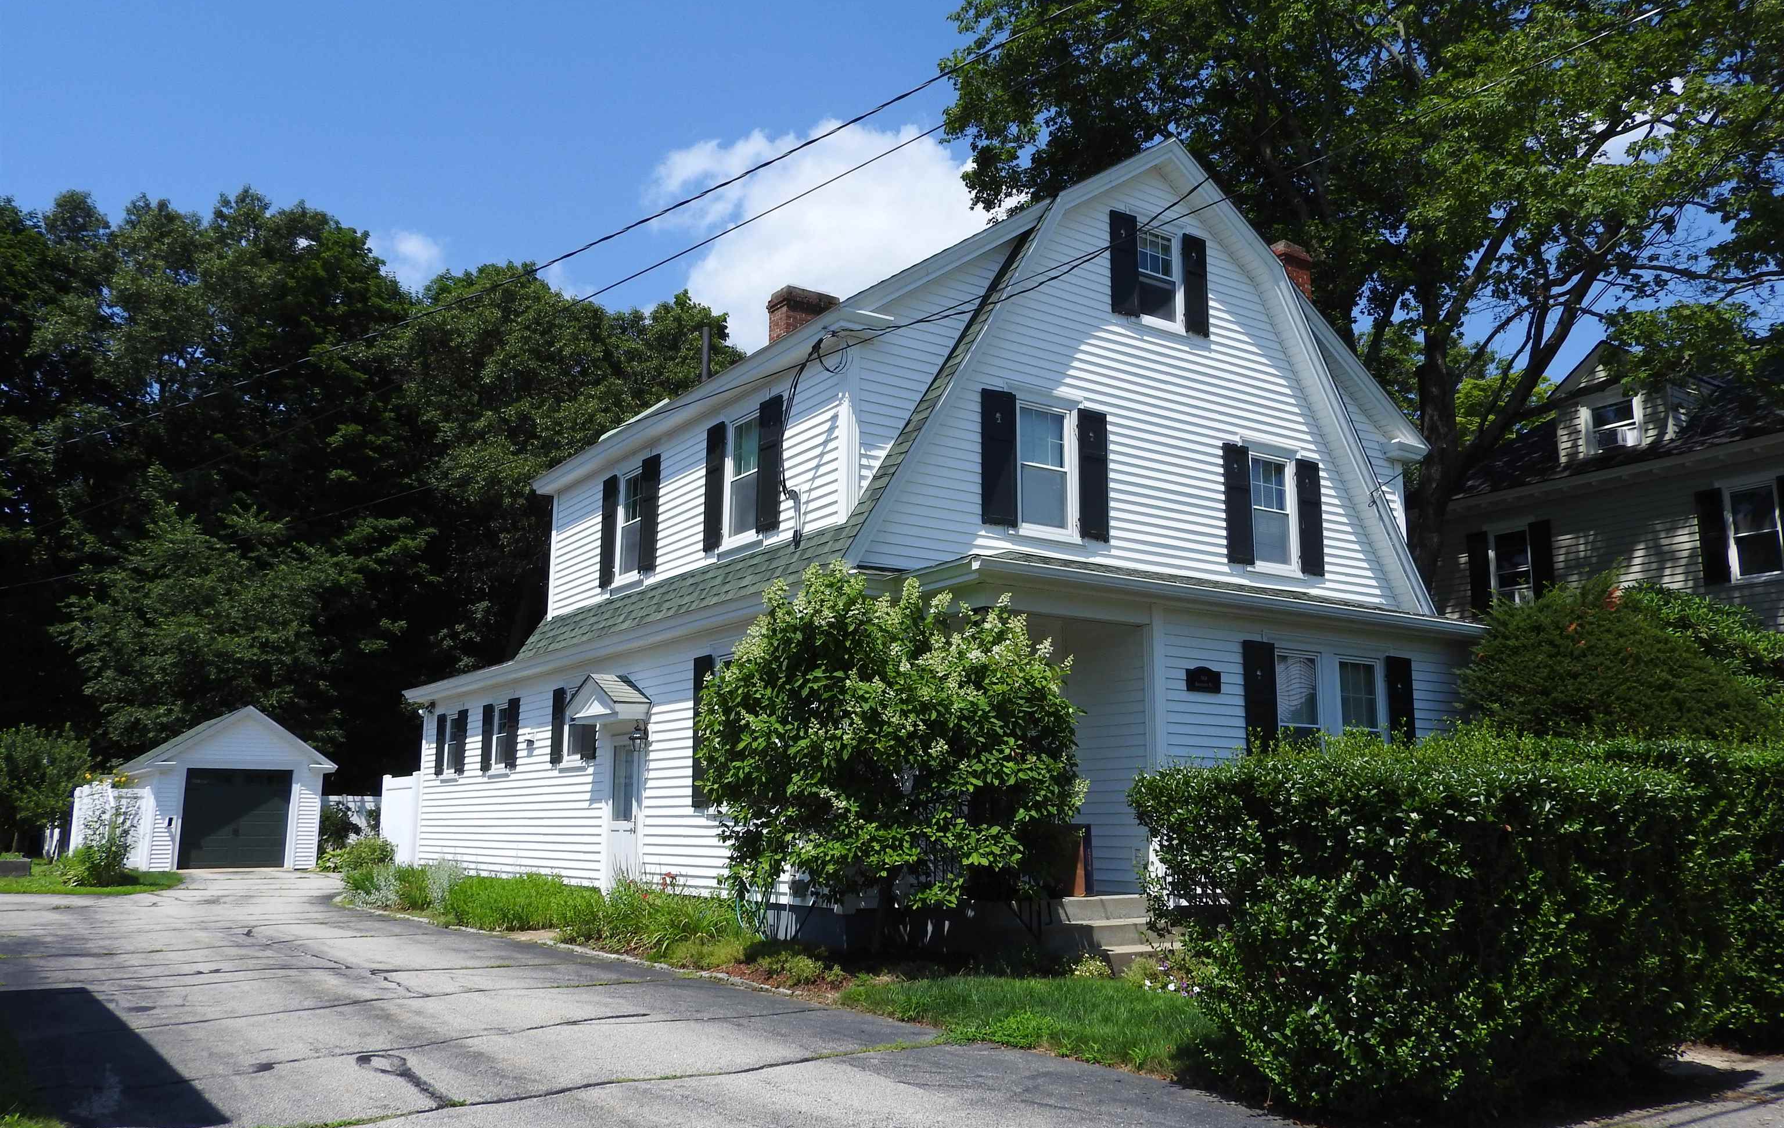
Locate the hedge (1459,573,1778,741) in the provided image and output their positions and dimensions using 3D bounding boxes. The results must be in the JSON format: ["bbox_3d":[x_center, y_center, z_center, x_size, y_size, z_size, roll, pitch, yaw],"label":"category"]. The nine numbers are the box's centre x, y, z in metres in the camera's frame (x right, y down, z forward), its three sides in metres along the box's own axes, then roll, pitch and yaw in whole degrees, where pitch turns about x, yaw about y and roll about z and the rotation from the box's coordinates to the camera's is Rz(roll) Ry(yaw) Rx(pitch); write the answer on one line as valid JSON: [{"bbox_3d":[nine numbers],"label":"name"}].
[{"bbox_3d":[7.095,1.948,14.145,2.900,3.600,2.900,8,-13,-33],"label":"hedge"}]

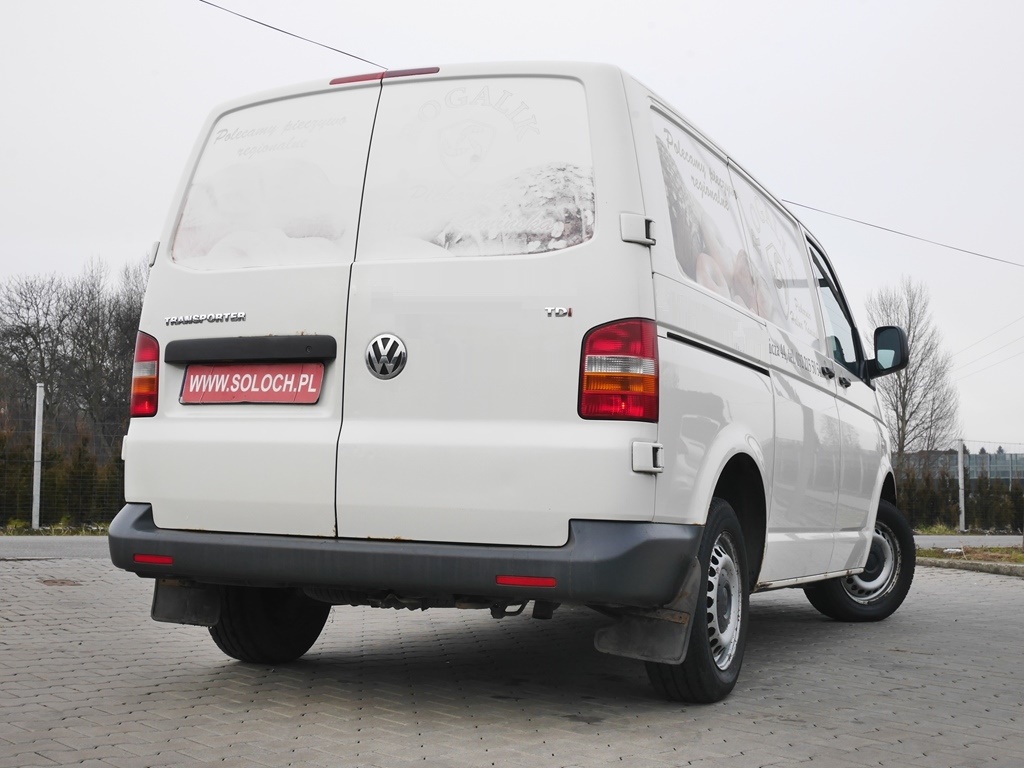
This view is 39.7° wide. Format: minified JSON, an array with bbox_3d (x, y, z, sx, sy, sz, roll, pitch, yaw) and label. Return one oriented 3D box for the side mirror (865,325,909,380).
[{"bbox_3d":[1.821,-0.151,6.851,0.205,0.260,0.150,0,-4,24],"label":"side mirror"}]

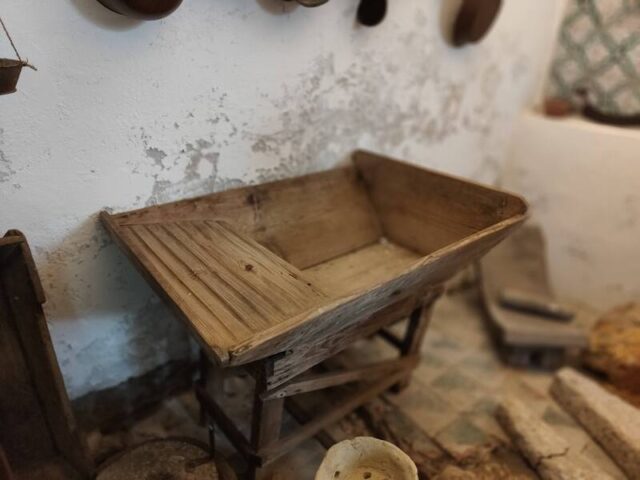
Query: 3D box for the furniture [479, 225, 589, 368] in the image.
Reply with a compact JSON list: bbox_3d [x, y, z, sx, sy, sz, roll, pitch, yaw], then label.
[{"bbox_3d":[0.951,0.245,2.259,0.381,0.452,0.552,3,25,-9],"label":"furniture"}]

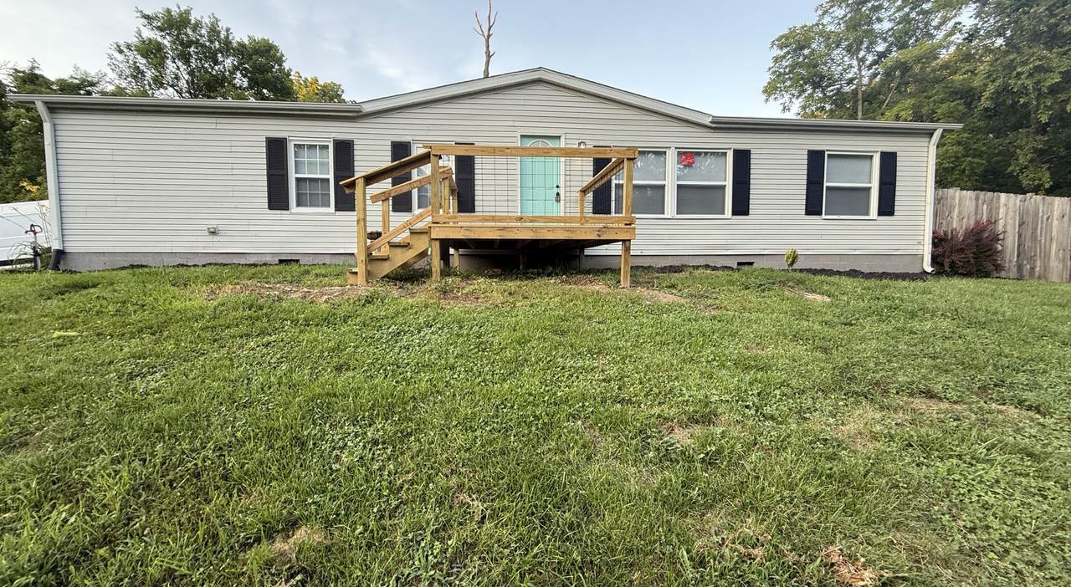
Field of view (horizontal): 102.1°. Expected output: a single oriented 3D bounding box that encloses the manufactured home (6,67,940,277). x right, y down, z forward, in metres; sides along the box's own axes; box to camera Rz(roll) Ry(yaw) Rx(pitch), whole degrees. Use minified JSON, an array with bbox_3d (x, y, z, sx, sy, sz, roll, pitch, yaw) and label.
[{"bbox_3d":[-0.462,-2.561,12.179,17.350,3.930,8.400,0,3,-5],"label":"manufactured home"}]

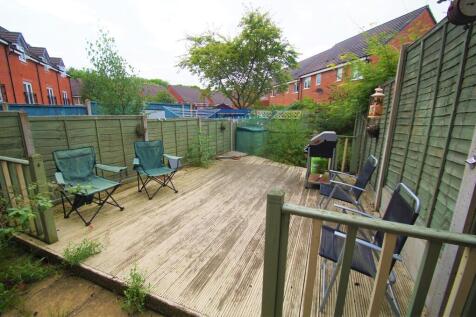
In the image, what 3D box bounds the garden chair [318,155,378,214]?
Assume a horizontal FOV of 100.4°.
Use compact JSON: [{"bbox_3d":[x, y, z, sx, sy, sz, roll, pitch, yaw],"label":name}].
[{"bbox_3d":[1.514,0.425,2.758,0.680,0.880,0.570,8,14,29],"label":"garden chair"}]

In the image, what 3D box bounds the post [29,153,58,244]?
[{"bbox_3d":[-2.070,0.452,2.116,0.085,0.980,0.085,6,13,23],"label":"post"}]

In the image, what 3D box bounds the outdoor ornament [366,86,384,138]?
[{"bbox_3d":[2.446,-0.819,3.531,0.230,0.870,0.230,6,13,23],"label":"outdoor ornament"}]

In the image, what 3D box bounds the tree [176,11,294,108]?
[{"bbox_3d":[0.055,-4.426,11.314,6.600,7.100,6.000,1,12,0],"label":"tree"}]

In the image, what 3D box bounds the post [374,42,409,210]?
[{"bbox_3d":[2.232,-0.340,2.886,0.090,2.343,0.100,6,13,23],"label":"post"}]

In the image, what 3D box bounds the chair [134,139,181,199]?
[{"bbox_3d":[-1.465,0.174,3.598,0.770,0.910,0.580,-11,17,-44],"label":"chair"}]

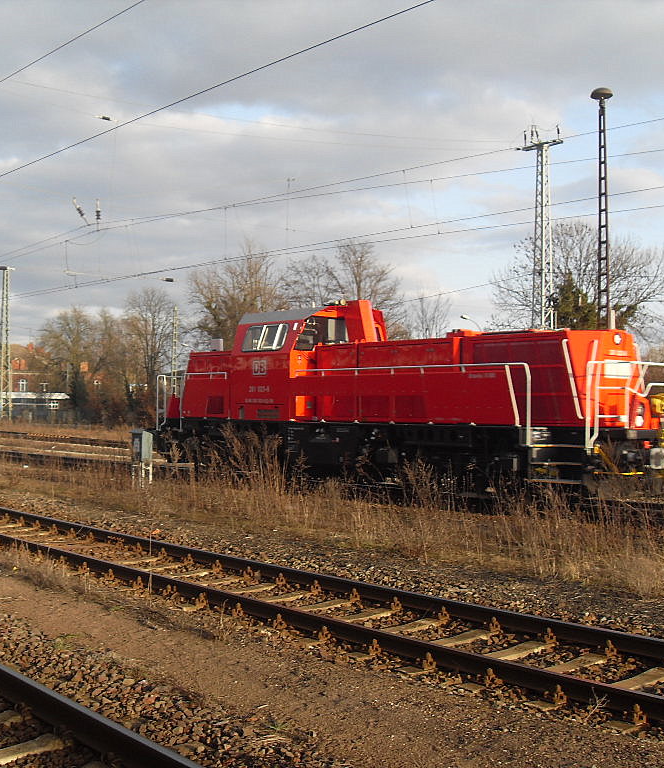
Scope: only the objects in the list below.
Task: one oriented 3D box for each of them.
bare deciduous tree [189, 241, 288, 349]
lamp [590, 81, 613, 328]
[{"bbox_3d":[-7.453,-3.984,79.873,8.500,14.860,8.500,0,-1,0],"label":"bare deciduous tree"},{"bbox_3d":[8.722,-3.489,32.395,0.730,12.250,0.730,0,-1,0],"label":"lamp"}]

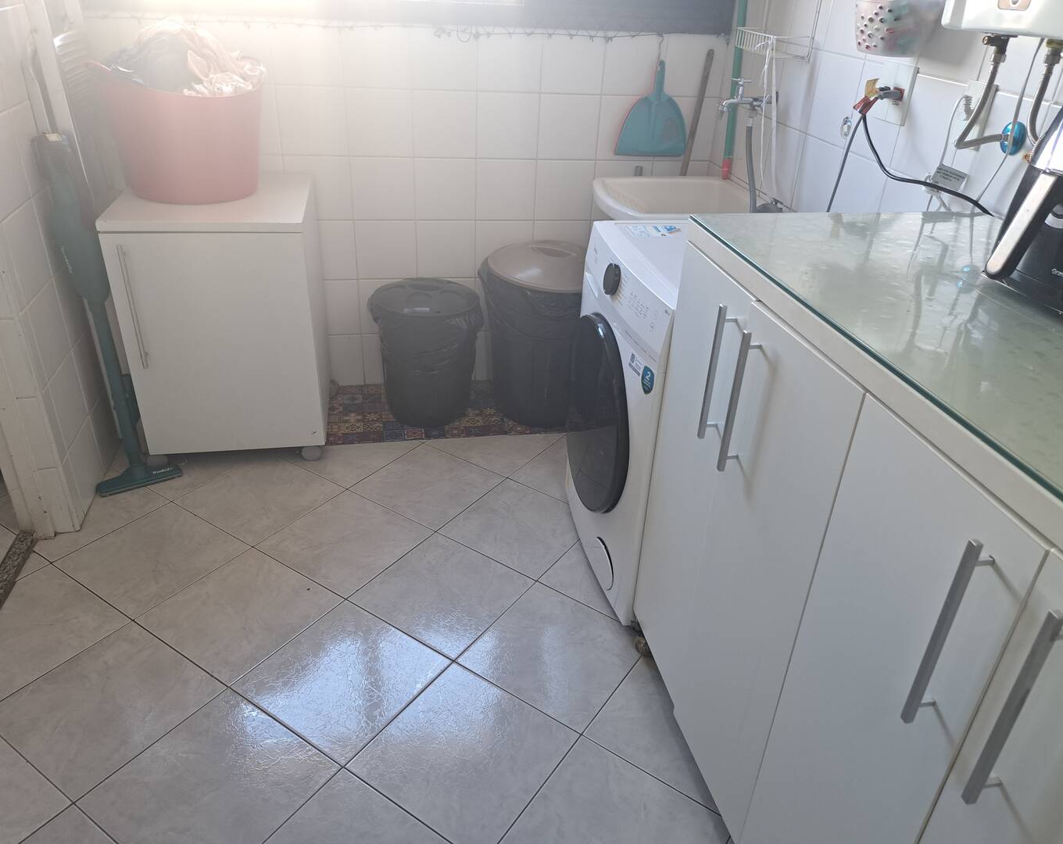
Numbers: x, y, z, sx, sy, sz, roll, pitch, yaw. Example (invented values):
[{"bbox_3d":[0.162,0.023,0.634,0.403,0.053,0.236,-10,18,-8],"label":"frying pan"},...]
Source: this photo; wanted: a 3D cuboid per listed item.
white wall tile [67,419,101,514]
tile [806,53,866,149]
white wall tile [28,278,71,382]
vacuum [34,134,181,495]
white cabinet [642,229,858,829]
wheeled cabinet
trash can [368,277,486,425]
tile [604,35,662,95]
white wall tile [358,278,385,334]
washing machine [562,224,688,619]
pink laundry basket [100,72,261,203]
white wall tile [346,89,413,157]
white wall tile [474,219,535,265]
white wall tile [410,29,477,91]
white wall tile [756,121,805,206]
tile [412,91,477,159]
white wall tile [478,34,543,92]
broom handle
[{"bbox_3d":[-1.227,0.121,2.147,0.010,0.202,0.200,-3,30,-11],"label":"white wall tile"},{"bbox_3d":[0.754,-0.798,1.928,0.010,0.200,0.200,-3,30,-11],"label":"tile"},{"bbox_3d":[-1.211,-0.228,1.957,0.010,0.200,0.200,-3,30,-11],"label":"white wall tile"},{"bbox_3d":[-1.151,-0.256,2.073,0.230,0.950,0.140,-13,26,-26],"label":"vacuum"},{"bbox_3d":[0.579,0.188,1.390,0.590,0.870,0.575,-3,30,-10],"label":"white cabinet"},{"bbox_3d":[-0.895,-0.332,2.356,0.490,0.690,0.515,-3,30,-11],"label":"wheeled cabinet"},{"bbox_3d":[-0.359,-0.234,2.660,0.365,0.418,0.360,-3,30,-11],"label":"trash can"},{"bbox_3d":[0.333,-1.149,2.515,0.200,0.185,0.010,-3,30,-11],"label":"tile"},{"bbox_3d":[-0.504,-0.409,2.760,0.202,0.202,0.010,-3,30,-10],"label":"white wall tile"},{"bbox_3d":[0.443,-0.029,1.940,0.580,0.830,0.600,-3,30,-10],"label":"washing machine"},{"bbox_3d":[-0.966,-0.803,2.203,0.410,0.290,0.390,-3,30,-11],"label":"pink laundry basket"},{"bbox_3d":[-0.476,-0.942,2.462,0.202,0.202,0.010,-3,30,-11],"label":"white wall tile"},{"bbox_3d":[-0.096,-0.606,2.737,0.202,0.202,0.010,-3,30,-11],"label":"white wall tile"},{"bbox_3d":[-0.265,-1.107,2.382,0.200,0.176,0.010,-3,30,-11],"label":"white wall tile"},{"bbox_3d":[0.713,-0.738,2.219,0.010,0.202,0.202,-3,30,-10],"label":"white wall tile"},{"bbox_3d":[-0.274,-0.942,2.474,0.200,0.200,0.010,-3,30,-11],"label":"tile"},{"bbox_3d":[-0.065,-1.128,2.437,0.200,0.185,0.010,-3,30,-11],"label":"white wall tile"},{"bbox_3d":[0.512,-0.694,2.766,0.024,1.139,0.024,1,27,-13],"label":"broom handle"}]

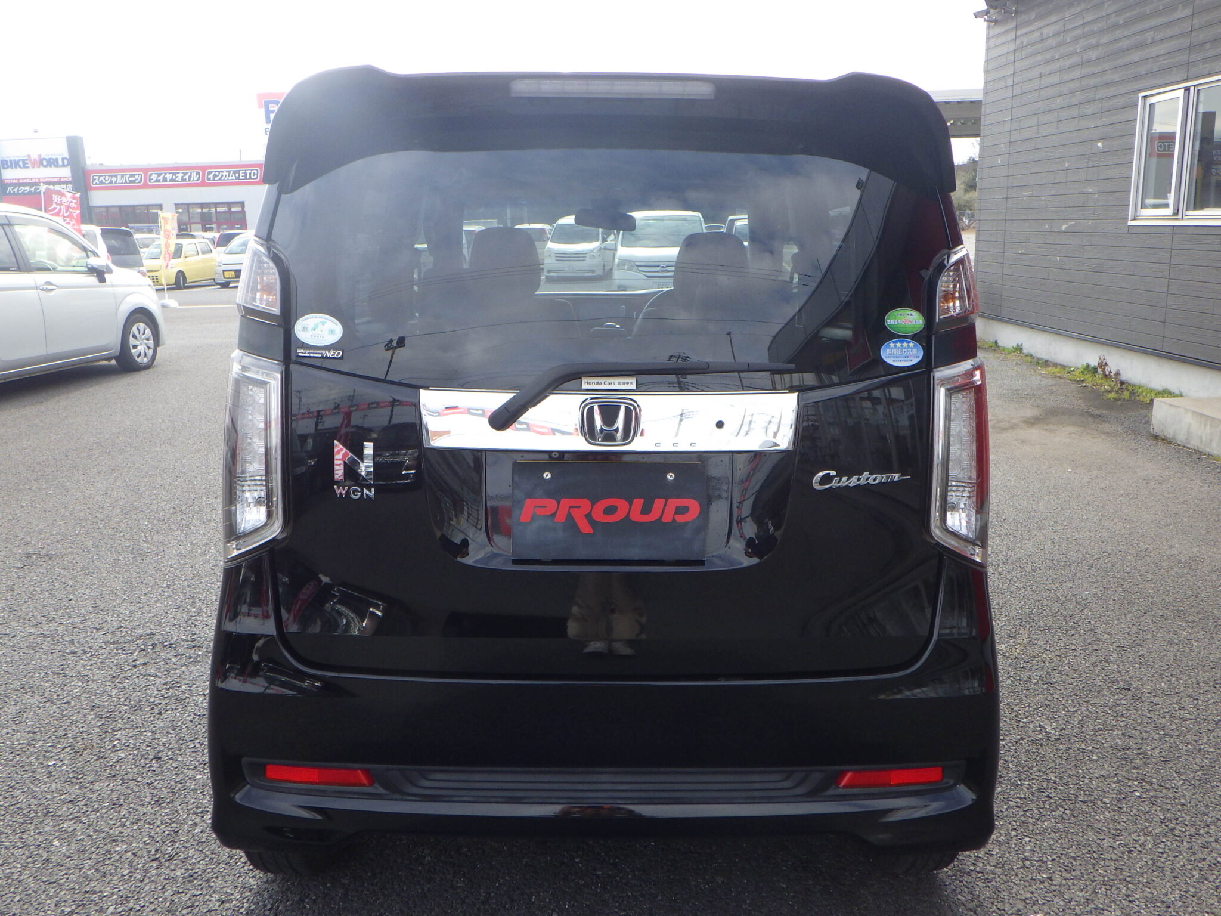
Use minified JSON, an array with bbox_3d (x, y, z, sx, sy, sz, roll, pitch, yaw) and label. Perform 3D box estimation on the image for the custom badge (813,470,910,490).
[{"bbox_3d":[0.428,0.037,1.683,0.165,0.034,0.008,0,9,-6],"label":"custom badge"}]

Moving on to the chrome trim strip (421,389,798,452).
[{"bbox_3d":[-0.002,-0.062,1.618,0.615,0.102,0.040,0,5,-1],"label":"chrome trim strip"}]

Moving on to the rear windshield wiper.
[{"bbox_3d":[0.049,-0.100,1.594,0.495,0.115,0.055,0,-1,-1],"label":"rear windshield wiper"}]

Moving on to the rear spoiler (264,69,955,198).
[{"bbox_3d":[-0.001,-0.547,1.706,1.190,0.235,0.260,0,13,-1],"label":"rear spoiler"}]

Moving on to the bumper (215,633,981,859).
[{"bbox_3d":[-0.017,0.511,1.832,1.440,0.455,0.280,0,13,-1],"label":"bumper"}]

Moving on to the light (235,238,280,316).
[{"bbox_3d":[-0.606,-0.311,1.699,0.088,0.143,0.085,1,5,9],"label":"light"}]

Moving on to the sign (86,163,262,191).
[{"bbox_3d":[-22.901,-14.765,52.000,10.800,1.100,0.250,2,13,13],"label":"sign"}]

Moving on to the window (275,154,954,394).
[{"bbox_3d":[-0.002,-0.324,1.670,1.170,0.430,0.100,0,-6,-1],"label":"window"}]

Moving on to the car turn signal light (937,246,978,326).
[{"bbox_3d":[0.604,-0.300,1.721,0.088,0.143,0.085,0,5,-11],"label":"car turn signal light"}]

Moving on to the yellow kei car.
[{"bbox_3d":[-13.760,-6.108,31.000,1.475,1.470,3.390,-1,13,0],"label":"yellow kei car"}]

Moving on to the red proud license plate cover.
[{"bbox_3d":[-0.002,0.091,1.686,0.332,0.168,0.012,0,2,-1],"label":"red proud license plate cover"}]

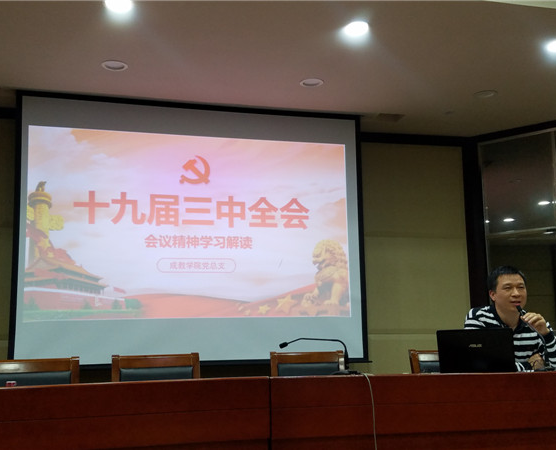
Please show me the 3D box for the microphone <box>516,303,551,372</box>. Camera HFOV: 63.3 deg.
[{"bbox_3d":[1.180,0.525,2.080,0.140,0.310,0.200,2,-6,-20],"label":"microphone"}]

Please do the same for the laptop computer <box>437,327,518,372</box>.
[{"bbox_3d":[0.835,0.595,2.110,0.370,0.250,0.290,1,-6,-10],"label":"laptop computer"}]

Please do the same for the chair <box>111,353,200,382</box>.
[{"bbox_3d":[-0.620,1.130,2.140,0.510,0.930,0.560,1,-6,-10],"label":"chair"}]

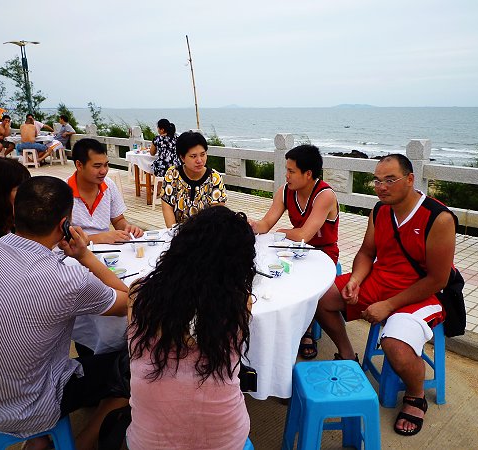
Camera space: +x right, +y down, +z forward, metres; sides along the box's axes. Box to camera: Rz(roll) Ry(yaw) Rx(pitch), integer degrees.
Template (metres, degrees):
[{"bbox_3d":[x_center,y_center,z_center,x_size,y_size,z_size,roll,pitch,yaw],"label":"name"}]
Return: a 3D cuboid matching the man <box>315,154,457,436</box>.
[{"bbox_3d":[0.772,0.300,2.286,0.640,1.330,0.640,-14,20,-42],"label":"man"}]

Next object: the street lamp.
[{"bbox_3d":[-8.096,-4.990,16.769,1.310,3.950,0.350,-13,20,-40],"label":"street lamp"}]

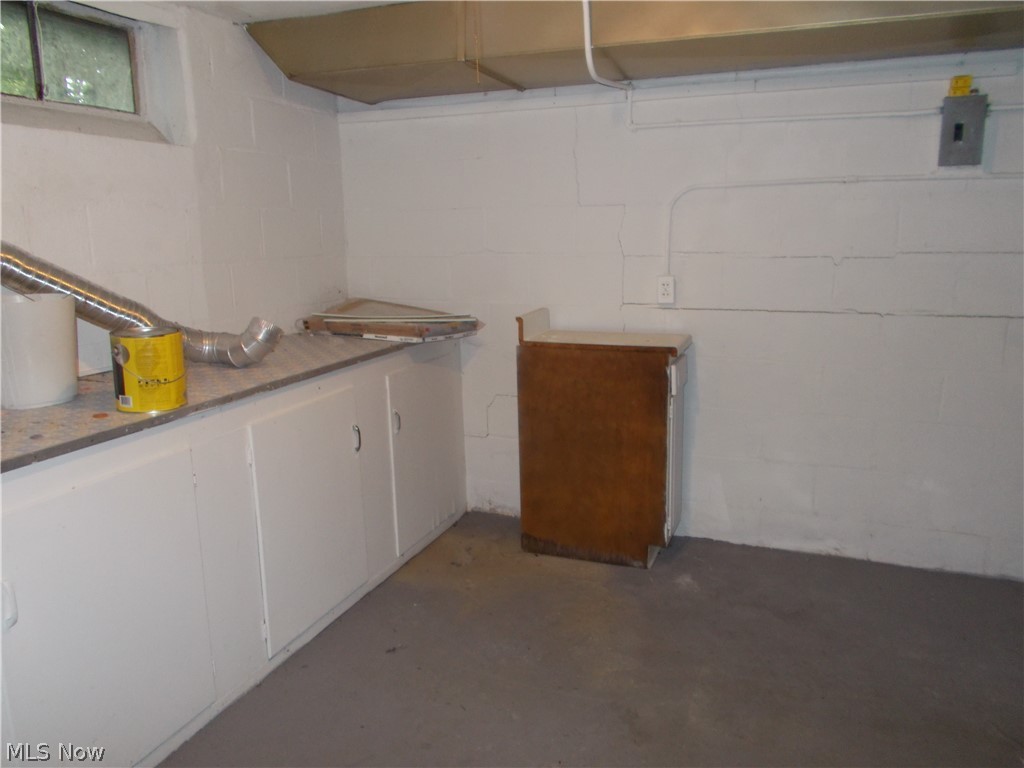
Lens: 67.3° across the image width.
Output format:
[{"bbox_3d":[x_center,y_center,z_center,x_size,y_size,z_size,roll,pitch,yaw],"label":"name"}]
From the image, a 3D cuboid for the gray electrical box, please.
[{"bbox_3d":[1.531,-0.855,2.612,0.114,0.218,0.085,4,12,21],"label":"gray electrical box"}]

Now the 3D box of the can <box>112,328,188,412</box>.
[{"bbox_3d":[-0.938,-0.039,1.992,0.166,0.193,0.166,-6,12,-25],"label":"can"}]

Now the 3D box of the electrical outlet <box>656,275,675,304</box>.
[{"bbox_3d":[0.620,-0.377,3.069,0.061,0.107,0.045,4,12,21],"label":"electrical outlet"}]

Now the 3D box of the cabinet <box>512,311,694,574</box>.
[{"bbox_3d":[0.376,0.198,3.120,0.622,0.956,0.358,4,12,21],"label":"cabinet"}]

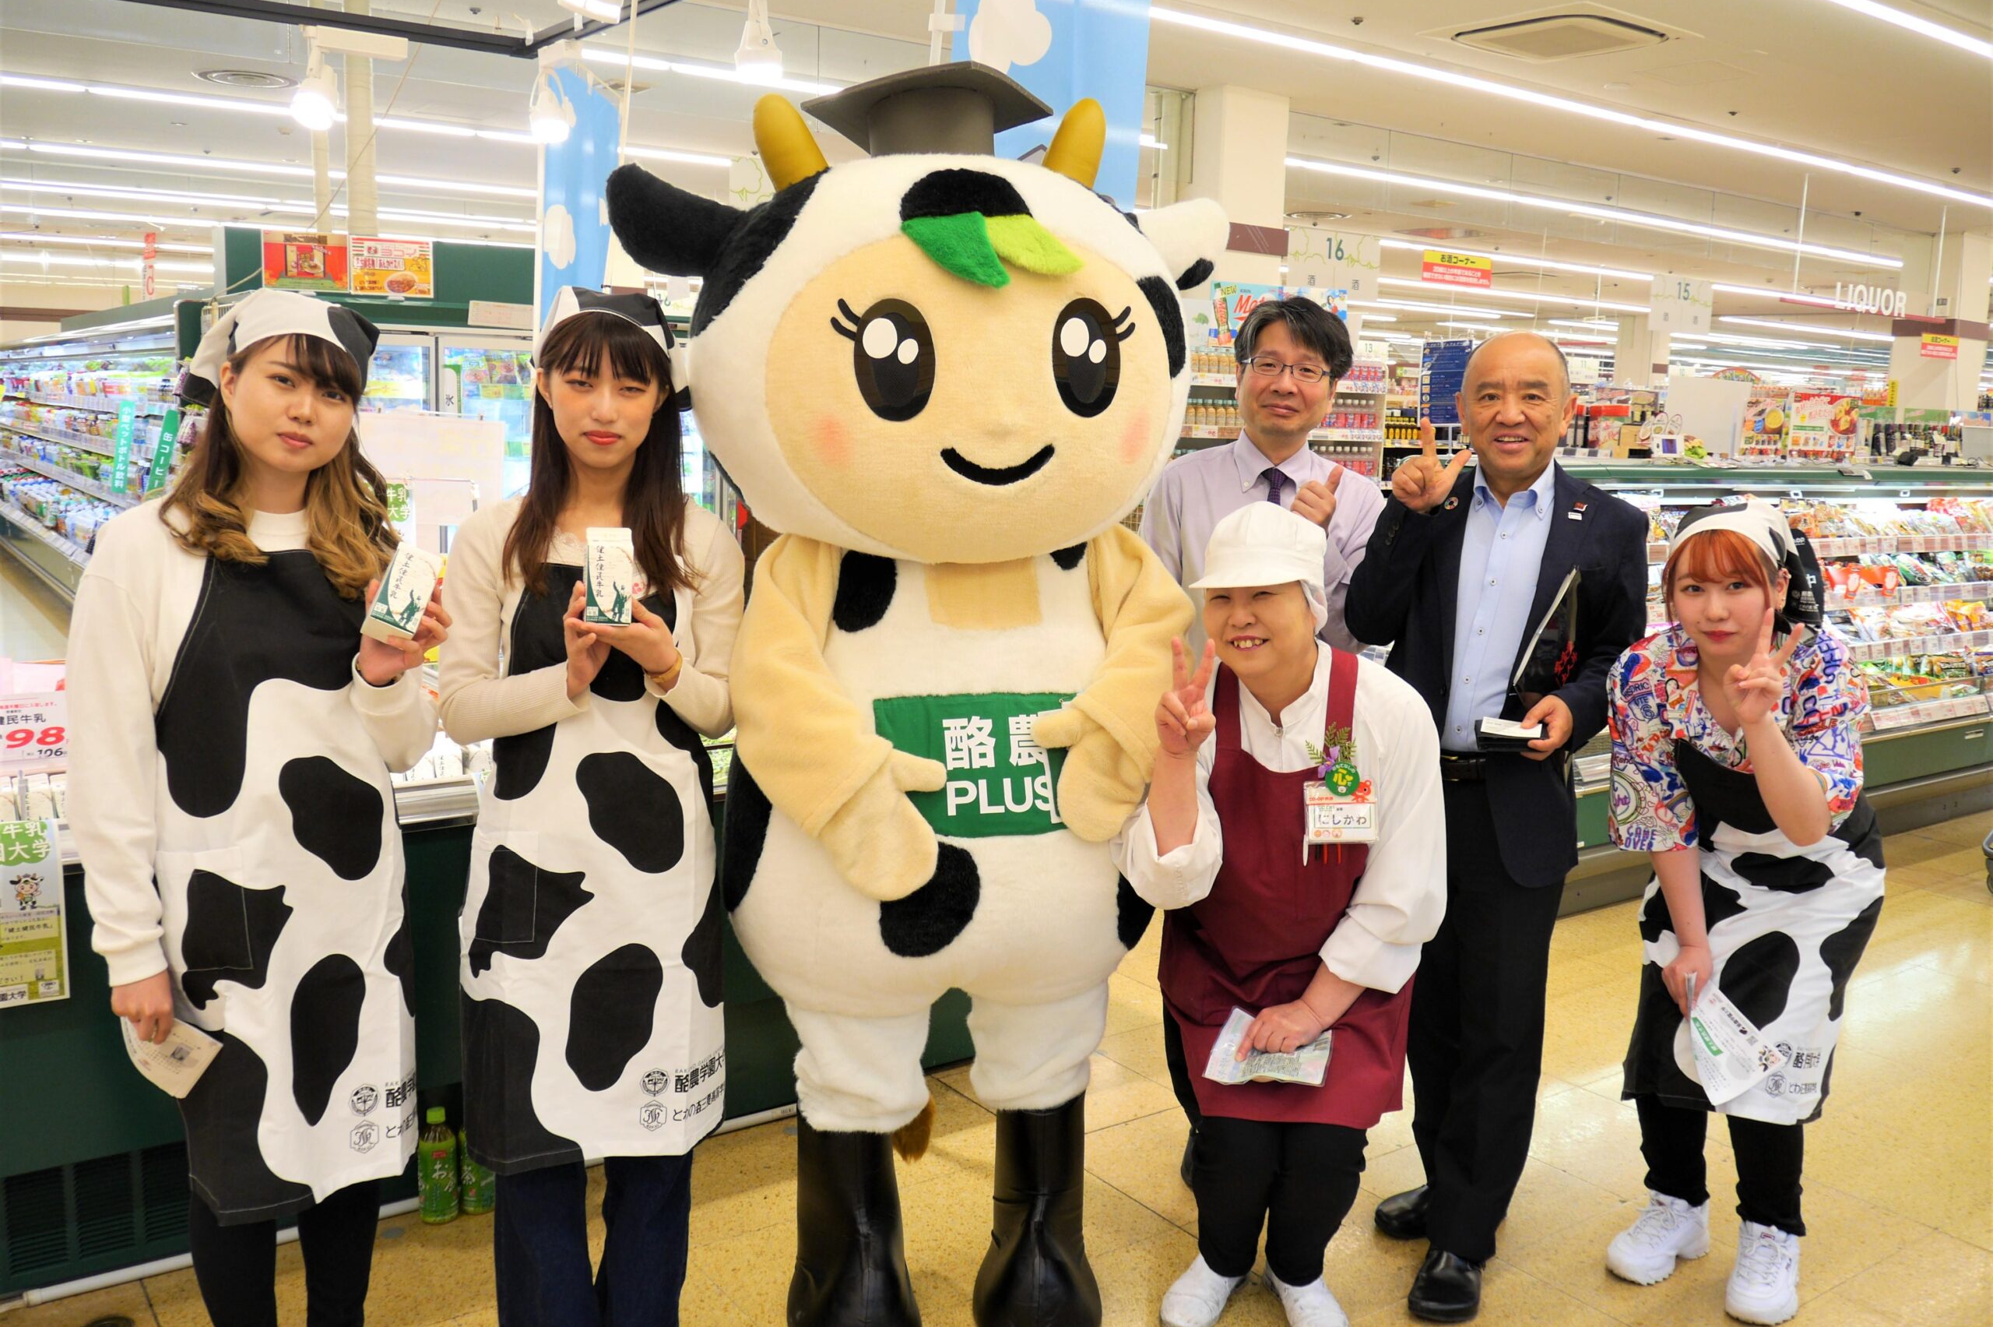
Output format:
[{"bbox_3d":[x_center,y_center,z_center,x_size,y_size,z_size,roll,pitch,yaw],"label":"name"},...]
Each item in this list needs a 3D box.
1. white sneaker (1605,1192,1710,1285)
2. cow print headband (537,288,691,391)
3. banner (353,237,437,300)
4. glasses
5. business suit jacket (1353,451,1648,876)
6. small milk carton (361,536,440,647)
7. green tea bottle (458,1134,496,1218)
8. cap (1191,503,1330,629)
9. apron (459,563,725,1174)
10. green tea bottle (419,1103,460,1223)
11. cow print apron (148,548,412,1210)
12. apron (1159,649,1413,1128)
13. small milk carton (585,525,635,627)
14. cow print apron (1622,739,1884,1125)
[{"bbox_3d":[1.216,1.027,2.956,0.265,0.125,0.105,-6,11,-41],"label":"white sneaker"},{"bbox_3d":[-0.554,-0.465,2.310,0.210,0.175,0.210,5,9,-12],"label":"cow print headband"},{"bbox_3d":[-2.736,-1.787,7.300,0.364,0.260,0.015,-4,10,-36],"label":"banner"},{"bbox_3d":[0.530,-0.537,2.940,0.145,0.042,0.140,13,7,10],"label":"glasses"},{"bbox_3d":[0.857,0.015,2.760,0.510,0.720,0.360,4,9,20],"label":"business suit jacket"},{"bbox_3d":[-0.869,-0.110,2.371,0.069,0.148,0.069,22,-27,-23],"label":"small milk carton"},{"bbox_3d":[-0.947,0.900,2.943,0.068,0.212,0.068,-4,10,-36],"label":"green tea bottle"},{"bbox_3d":[0.386,-0.145,2.360,0.185,0.180,0.260,-3,11,25],"label":"cap"},{"bbox_3d":[-0.614,0.299,2.450,0.410,0.940,0.250,1,9,-5],"label":"apron"},{"bbox_3d":[-1.028,0.923,2.972,0.070,0.217,0.070,-1,9,-17],"label":"green tea bottle"},{"bbox_3d":[-0.948,0.279,2.160,0.350,0.890,0.220,-2,9,-24],"label":"cow print apron"},{"bbox_3d":[0.449,0.333,2.490,0.395,0.740,0.280,3,9,12],"label":"apron"},{"bbox_3d":[-0.554,-0.122,2.310,0.069,0.148,0.069,-1,-5,-14],"label":"small milk carton"},{"bbox_3d":[1.306,0.444,2.780,0.420,0.670,0.350,5,9,23],"label":"cow print apron"}]

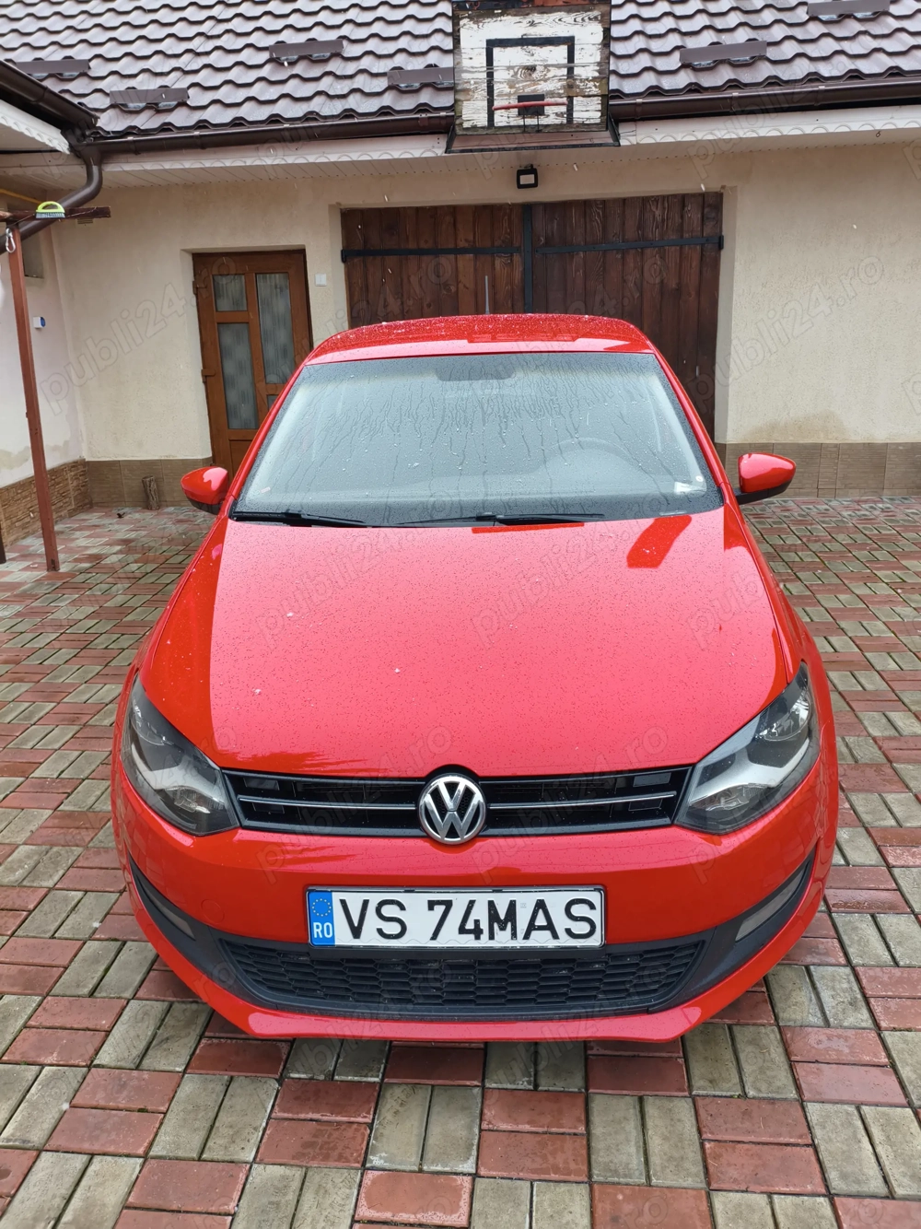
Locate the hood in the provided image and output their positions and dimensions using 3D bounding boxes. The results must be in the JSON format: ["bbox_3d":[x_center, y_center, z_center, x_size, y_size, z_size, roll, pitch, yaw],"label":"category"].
[{"bbox_3d":[0.010,0.011,2.058,1.380,0.285,1.030,-1,16,4],"label":"hood"}]

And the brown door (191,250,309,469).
[{"bbox_3d":[-1.595,-1.876,7.381,0.898,1.913,0.100,0,16,6],"label":"brown door"}]

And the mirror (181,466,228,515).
[{"bbox_3d":[-0.810,-0.401,2.941,0.185,0.150,0.130,-1,16,4],"label":"mirror"}]

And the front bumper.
[{"bbox_3d":[0.006,0.484,1.875,1.660,0.480,0.550,-1,16,4],"label":"front bumper"}]

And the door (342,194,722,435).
[{"bbox_3d":[0.548,-2.018,7.136,2.815,2.167,0.100,0,16,6],"label":"door"}]

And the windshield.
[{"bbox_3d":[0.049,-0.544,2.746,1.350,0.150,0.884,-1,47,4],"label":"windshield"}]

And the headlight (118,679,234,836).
[{"bbox_3d":[-0.571,0.259,1.861,0.350,0.195,0.420,-1,16,4],"label":"headlight"}]

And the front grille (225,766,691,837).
[{"bbox_3d":[-0.013,0.319,1.649,0.860,0.115,0.120,-1,16,4],"label":"front grille"}]

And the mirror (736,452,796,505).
[{"bbox_3d":[0.931,-0.429,2.818,0.185,0.150,0.130,-1,16,4],"label":"mirror"}]

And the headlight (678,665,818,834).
[{"bbox_3d":[0.566,0.237,1.780,0.350,0.195,0.420,-1,16,4],"label":"headlight"}]

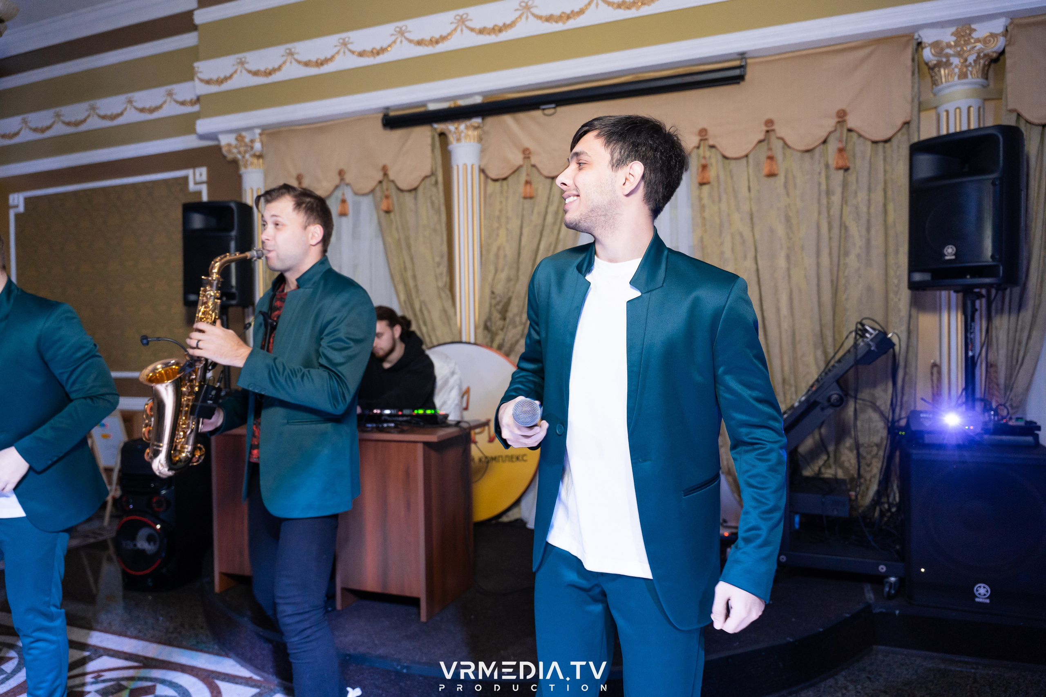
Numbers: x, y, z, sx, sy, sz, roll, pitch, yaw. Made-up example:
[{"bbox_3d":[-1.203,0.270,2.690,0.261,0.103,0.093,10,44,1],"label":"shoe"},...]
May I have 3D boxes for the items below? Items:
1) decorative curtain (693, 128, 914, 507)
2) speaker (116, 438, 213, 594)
[{"bbox_3d":[1.496,-0.164,3.953,1.120,2.380,0.170,-1,1,22],"label":"decorative curtain"},{"bbox_3d":[-2.000,0.896,4.120,0.380,0.800,0.370,-1,1,21],"label":"speaker"}]

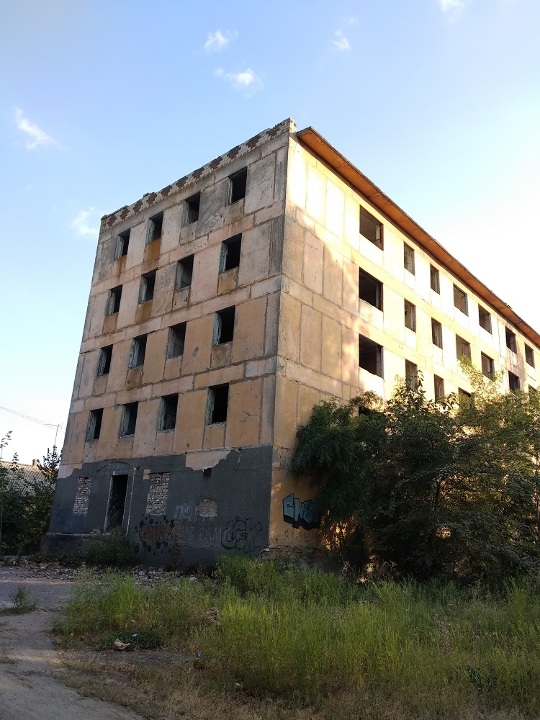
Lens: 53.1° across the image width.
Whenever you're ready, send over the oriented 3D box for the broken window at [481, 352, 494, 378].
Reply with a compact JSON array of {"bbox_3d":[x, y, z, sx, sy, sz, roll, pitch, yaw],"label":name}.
[{"bbox_3d":[12.456,0.391,31.062,0.200,1.343,1.865,-12,-23,40],"label":"broken window"}]

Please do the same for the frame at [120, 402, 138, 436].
[{"bbox_3d":[-5.582,2.390,21.764,1.047,1.353,0.200,-12,-23,40],"label":"frame"}]

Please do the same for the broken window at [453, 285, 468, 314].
[{"bbox_3d":[10.378,-3.237,29.680,0.250,1.326,1.836,-12,-23,40],"label":"broken window"}]

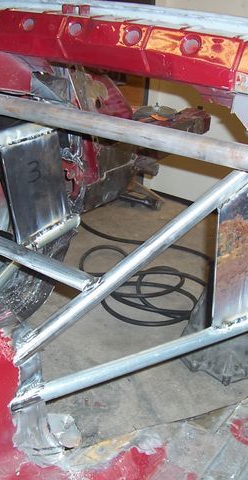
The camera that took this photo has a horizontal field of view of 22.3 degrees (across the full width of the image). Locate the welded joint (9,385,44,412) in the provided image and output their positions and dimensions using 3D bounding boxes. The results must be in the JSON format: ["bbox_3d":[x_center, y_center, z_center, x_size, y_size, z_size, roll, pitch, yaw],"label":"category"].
[{"bbox_3d":[-0.168,0.272,1.080,0.058,0.035,0.036,-12,31,-27],"label":"welded joint"}]

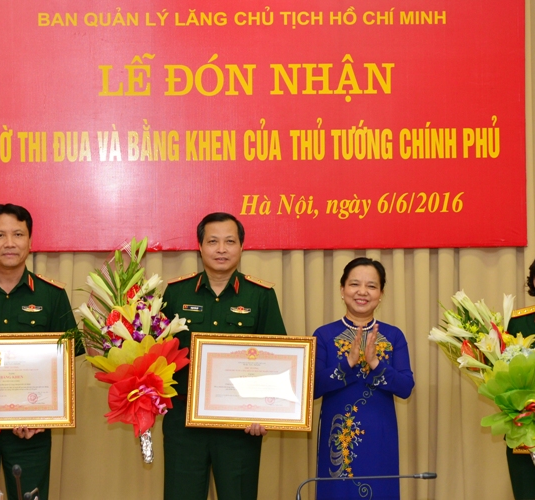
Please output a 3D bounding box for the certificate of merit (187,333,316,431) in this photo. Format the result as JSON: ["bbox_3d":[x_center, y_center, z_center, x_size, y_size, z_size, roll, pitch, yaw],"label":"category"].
[{"bbox_3d":[-0.062,0.524,5.140,0.500,0.380,0.030,3,-12,3],"label":"certificate of merit"}]

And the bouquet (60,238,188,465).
[{"bbox_3d":[-0.548,0.393,5.050,0.480,0.870,0.320,-4,2,3],"label":"bouquet"}]

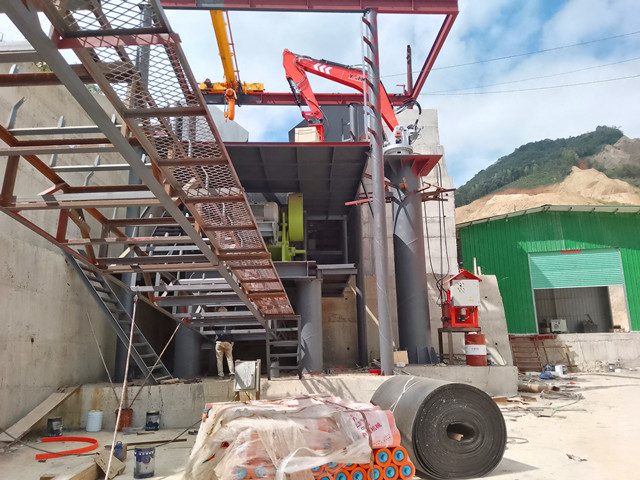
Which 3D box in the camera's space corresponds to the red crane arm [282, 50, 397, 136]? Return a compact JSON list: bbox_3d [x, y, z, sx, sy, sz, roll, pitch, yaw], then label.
[{"bbox_3d":[0.716,-5.161,17.507,4.043,3.434,0.500,-2,-13,3],"label":"red crane arm"}]

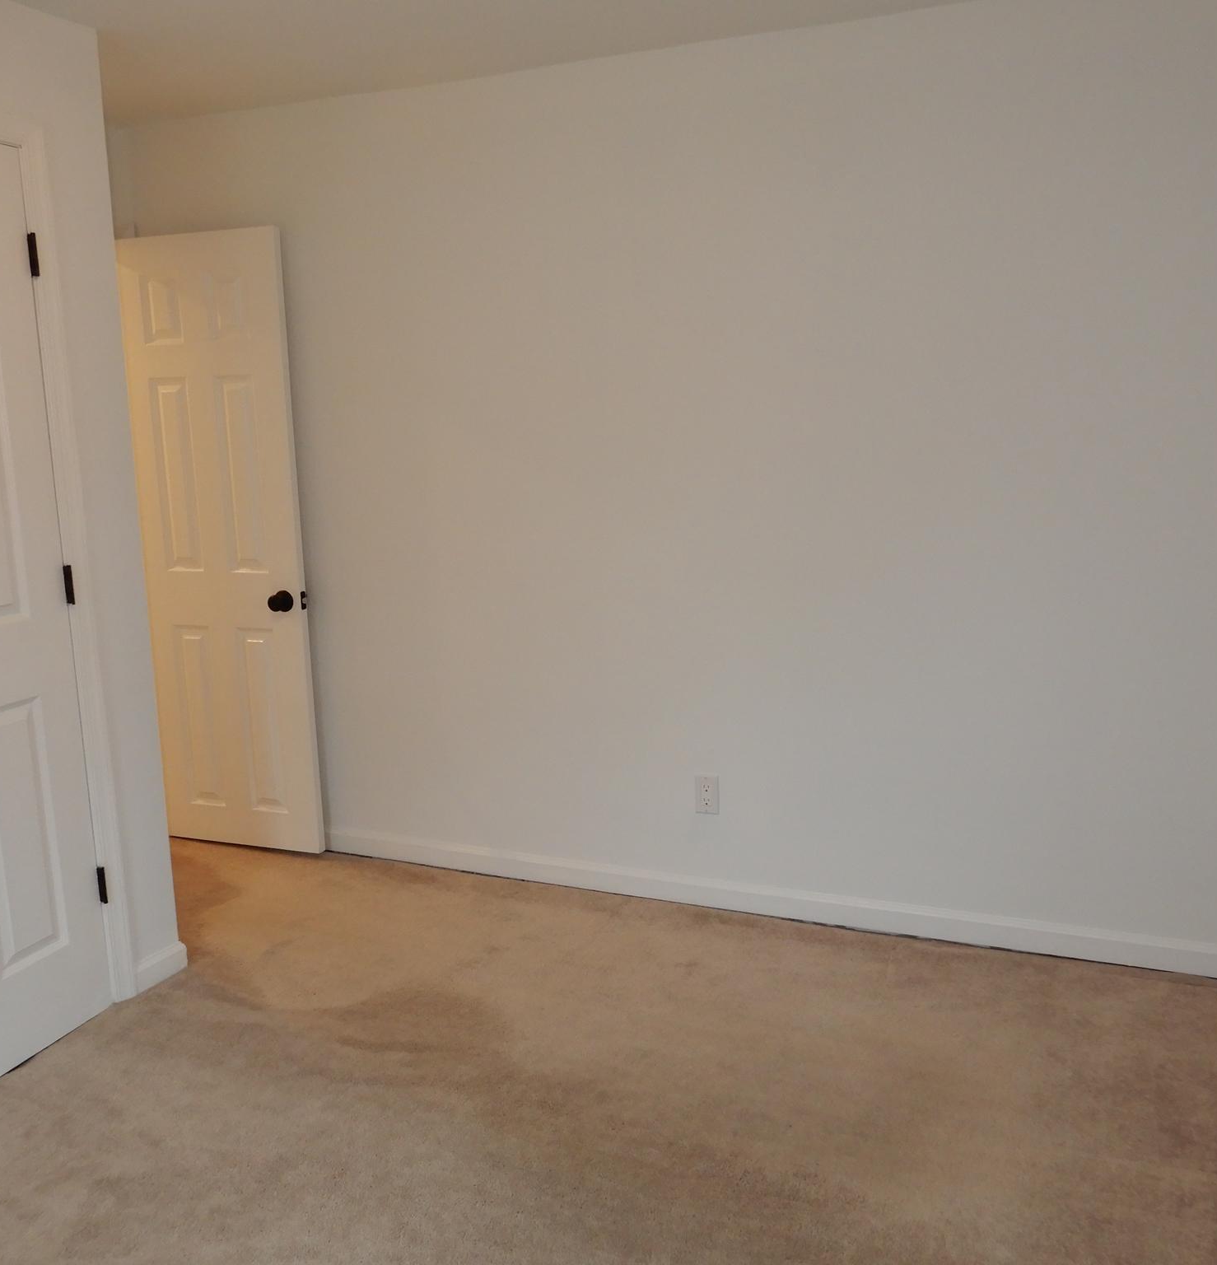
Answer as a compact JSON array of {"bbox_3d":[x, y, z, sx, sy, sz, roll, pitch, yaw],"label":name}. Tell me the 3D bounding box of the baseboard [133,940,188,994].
[{"bbox_3d":[-1.185,0.881,3.083,0.015,0.077,0.172,3,11,24],"label":"baseboard"}]

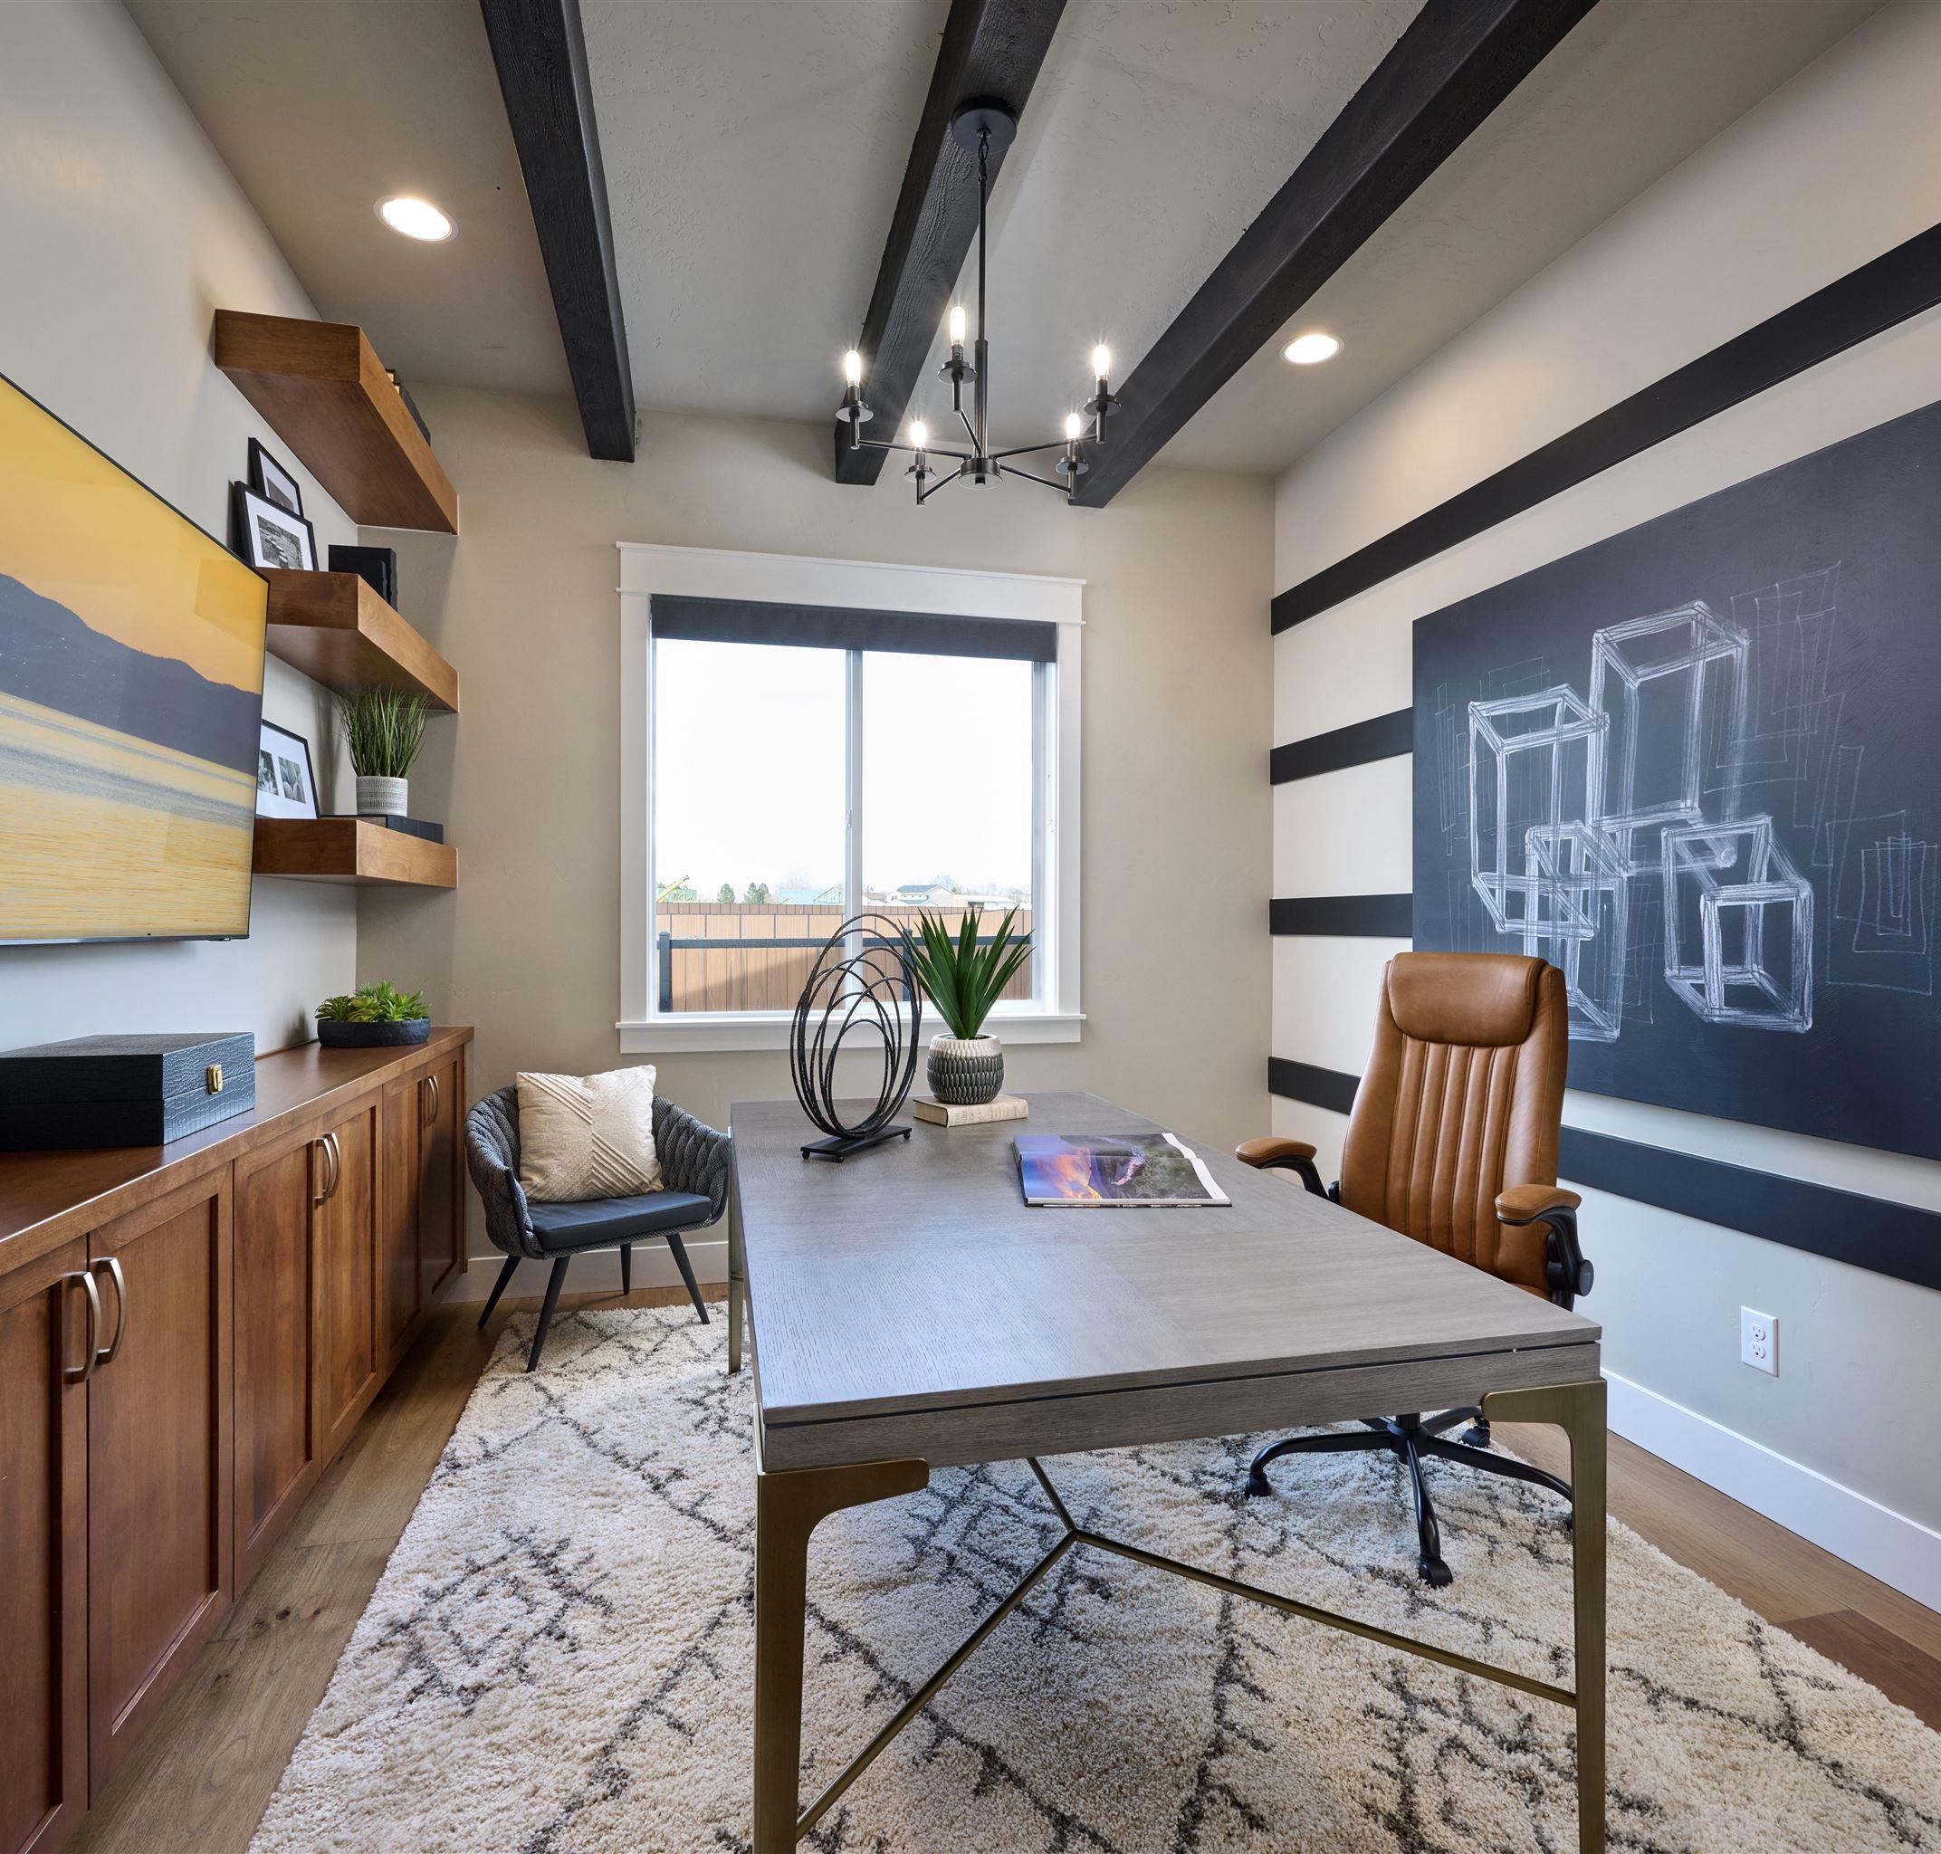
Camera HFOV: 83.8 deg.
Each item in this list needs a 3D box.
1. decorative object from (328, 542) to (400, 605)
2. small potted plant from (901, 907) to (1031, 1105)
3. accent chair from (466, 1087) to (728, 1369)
[{"bbox_3d":[-1.695,-0.949,3.028,0.155,0.230,0.100,0,0,-14],"label":"decorative object"},{"bbox_3d":[-0.009,0.205,2.883,0.335,0.505,0.320,0,0,0],"label":"small potted plant"},{"bbox_3d":[-1.189,0.883,3.341,0.720,0.700,0.630,0,0,-42],"label":"accent chair"}]

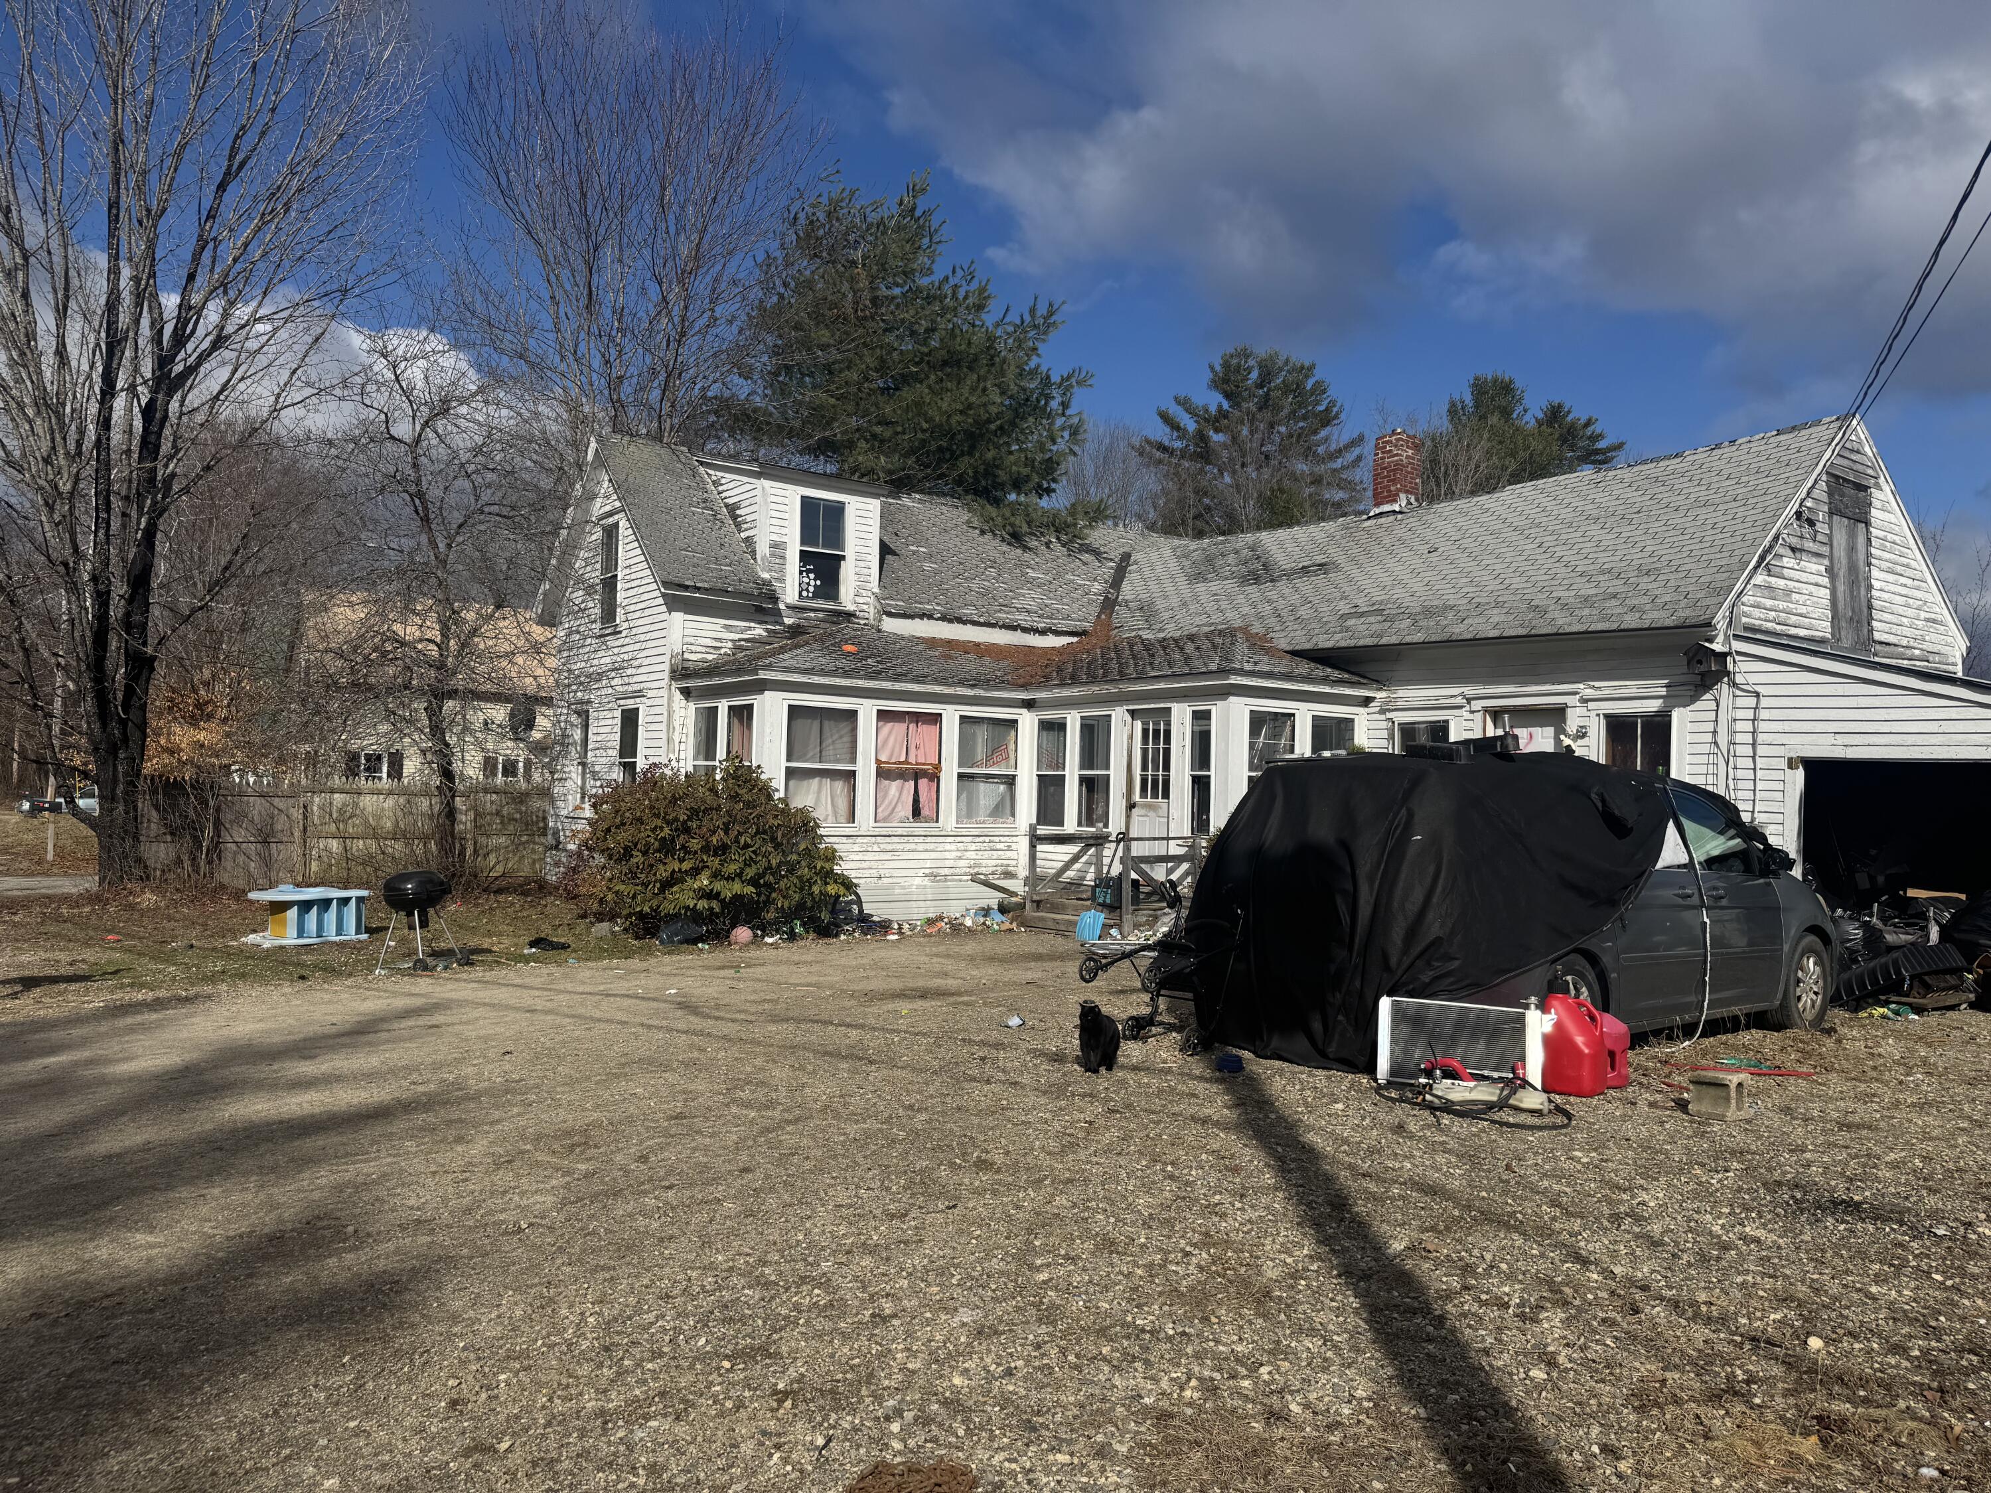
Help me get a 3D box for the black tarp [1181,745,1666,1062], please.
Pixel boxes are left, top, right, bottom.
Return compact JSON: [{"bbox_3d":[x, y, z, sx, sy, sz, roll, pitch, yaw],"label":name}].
[{"bbox_3d":[2.826,0.965,8.662,2.700,1.740,1.960,3,-3,-37],"label":"black tarp"}]

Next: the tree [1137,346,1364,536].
[{"bbox_3d":[7.711,-4.534,42.197,7.200,15.400,7.200,1,-2,0],"label":"tree"}]

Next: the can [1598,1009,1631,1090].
[{"bbox_3d":[3.190,1.588,7.250,0.260,0.400,0.250,1,-2,20],"label":"can"}]

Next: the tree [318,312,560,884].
[{"bbox_3d":[-8.998,-2.335,22.400,4.000,8.900,3.900,1,-2,0],"label":"tree"}]

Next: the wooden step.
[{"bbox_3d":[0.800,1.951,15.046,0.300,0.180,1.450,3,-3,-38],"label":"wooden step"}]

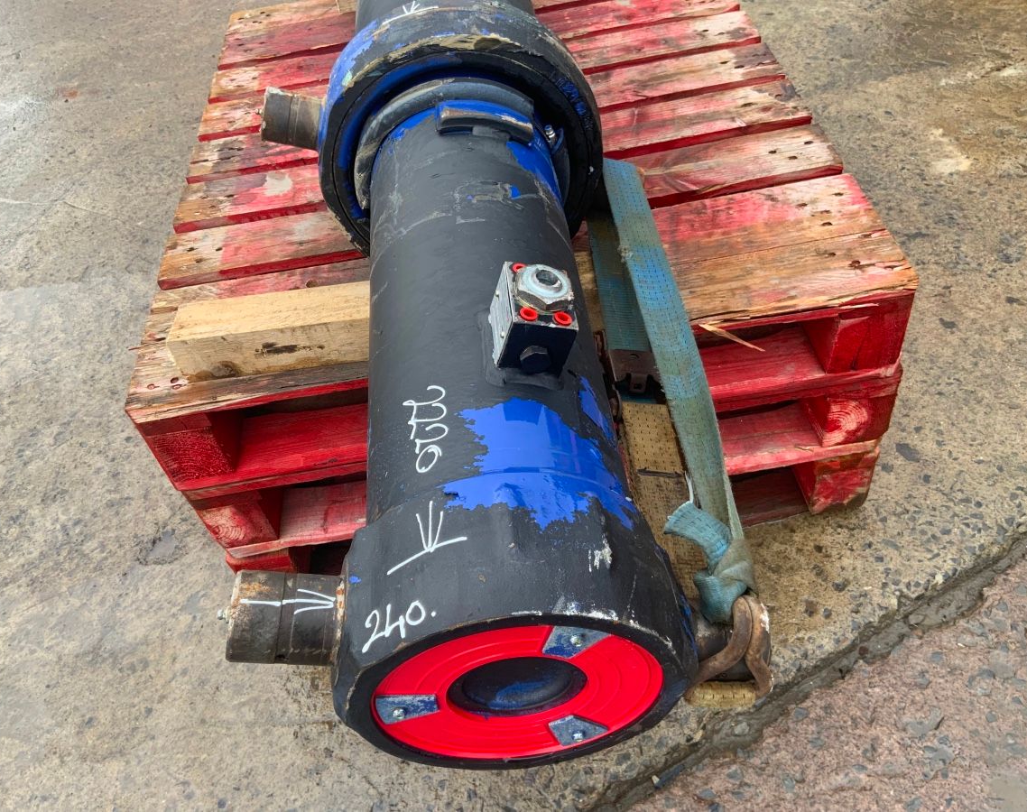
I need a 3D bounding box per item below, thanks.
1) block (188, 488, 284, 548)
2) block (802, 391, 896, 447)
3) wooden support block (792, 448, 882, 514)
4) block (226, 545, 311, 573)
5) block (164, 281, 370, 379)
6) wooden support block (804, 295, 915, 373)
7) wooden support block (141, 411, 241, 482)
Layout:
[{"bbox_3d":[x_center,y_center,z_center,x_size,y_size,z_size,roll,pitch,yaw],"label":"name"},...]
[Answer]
[{"bbox_3d":[-0.406,0.132,1.357,0.090,0.114,0.100,-9,47,2],"label":"block"},{"bbox_3d":[0.485,-0.021,1.328,0.094,0.112,0.103,-9,47,2],"label":"block"},{"bbox_3d":[0.504,0.085,1.435,0.093,0.139,0.104,-9,47,2],"label":"wooden support block"},{"bbox_3d":[-0.388,0.240,1.456,0.096,0.122,0.102,-9,47,2],"label":"block"},{"bbox_3d":[-0.149,-0.110,1.141,0.550,0.070,0.070,-7,47,4],"label":"block"},{"bbox_3d":[0.457,-0.127,1.212,0.098,0.116,0.103,-9,47,2],"label":"wooden support block"},{"bbox_3d":[-0.434,0.022,1.238,0.091,0.117,0.102,-9,47,2],"label":"wooden support block"}]

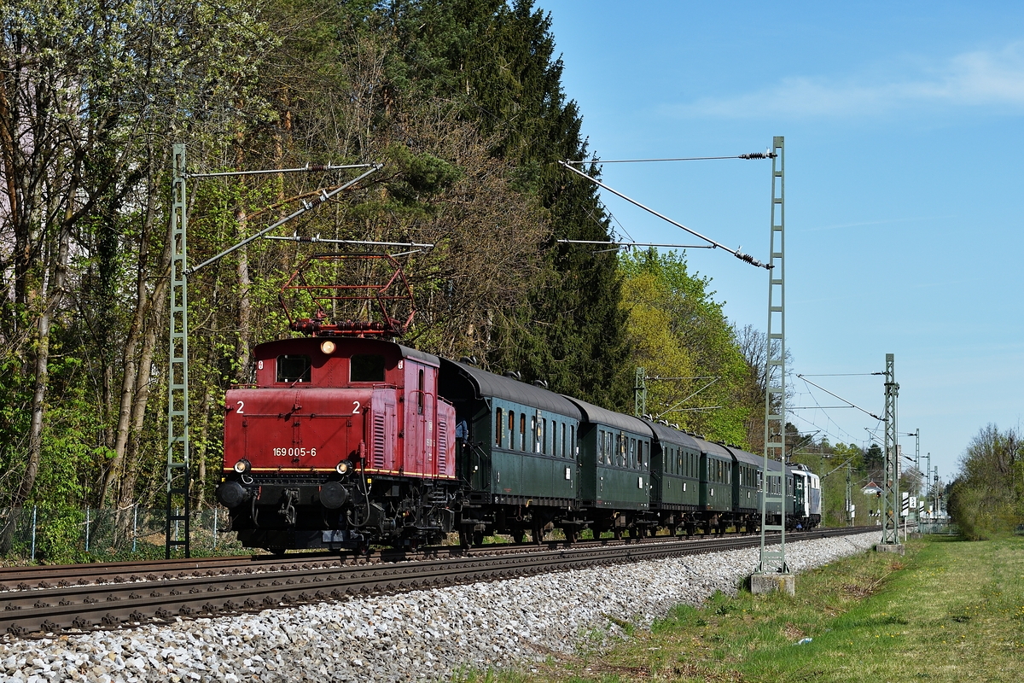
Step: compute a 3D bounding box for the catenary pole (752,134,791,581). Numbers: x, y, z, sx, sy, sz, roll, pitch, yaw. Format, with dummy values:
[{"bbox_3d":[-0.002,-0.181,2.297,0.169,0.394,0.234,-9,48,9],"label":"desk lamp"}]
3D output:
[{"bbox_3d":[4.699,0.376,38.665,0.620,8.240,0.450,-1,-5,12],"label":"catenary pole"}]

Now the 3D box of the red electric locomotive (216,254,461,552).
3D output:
[{"bbox_3d":[-2.965,1.107,38.945,2.750,5.500,7.800,-1,-5,12],"label":"red electric locomotive"}]

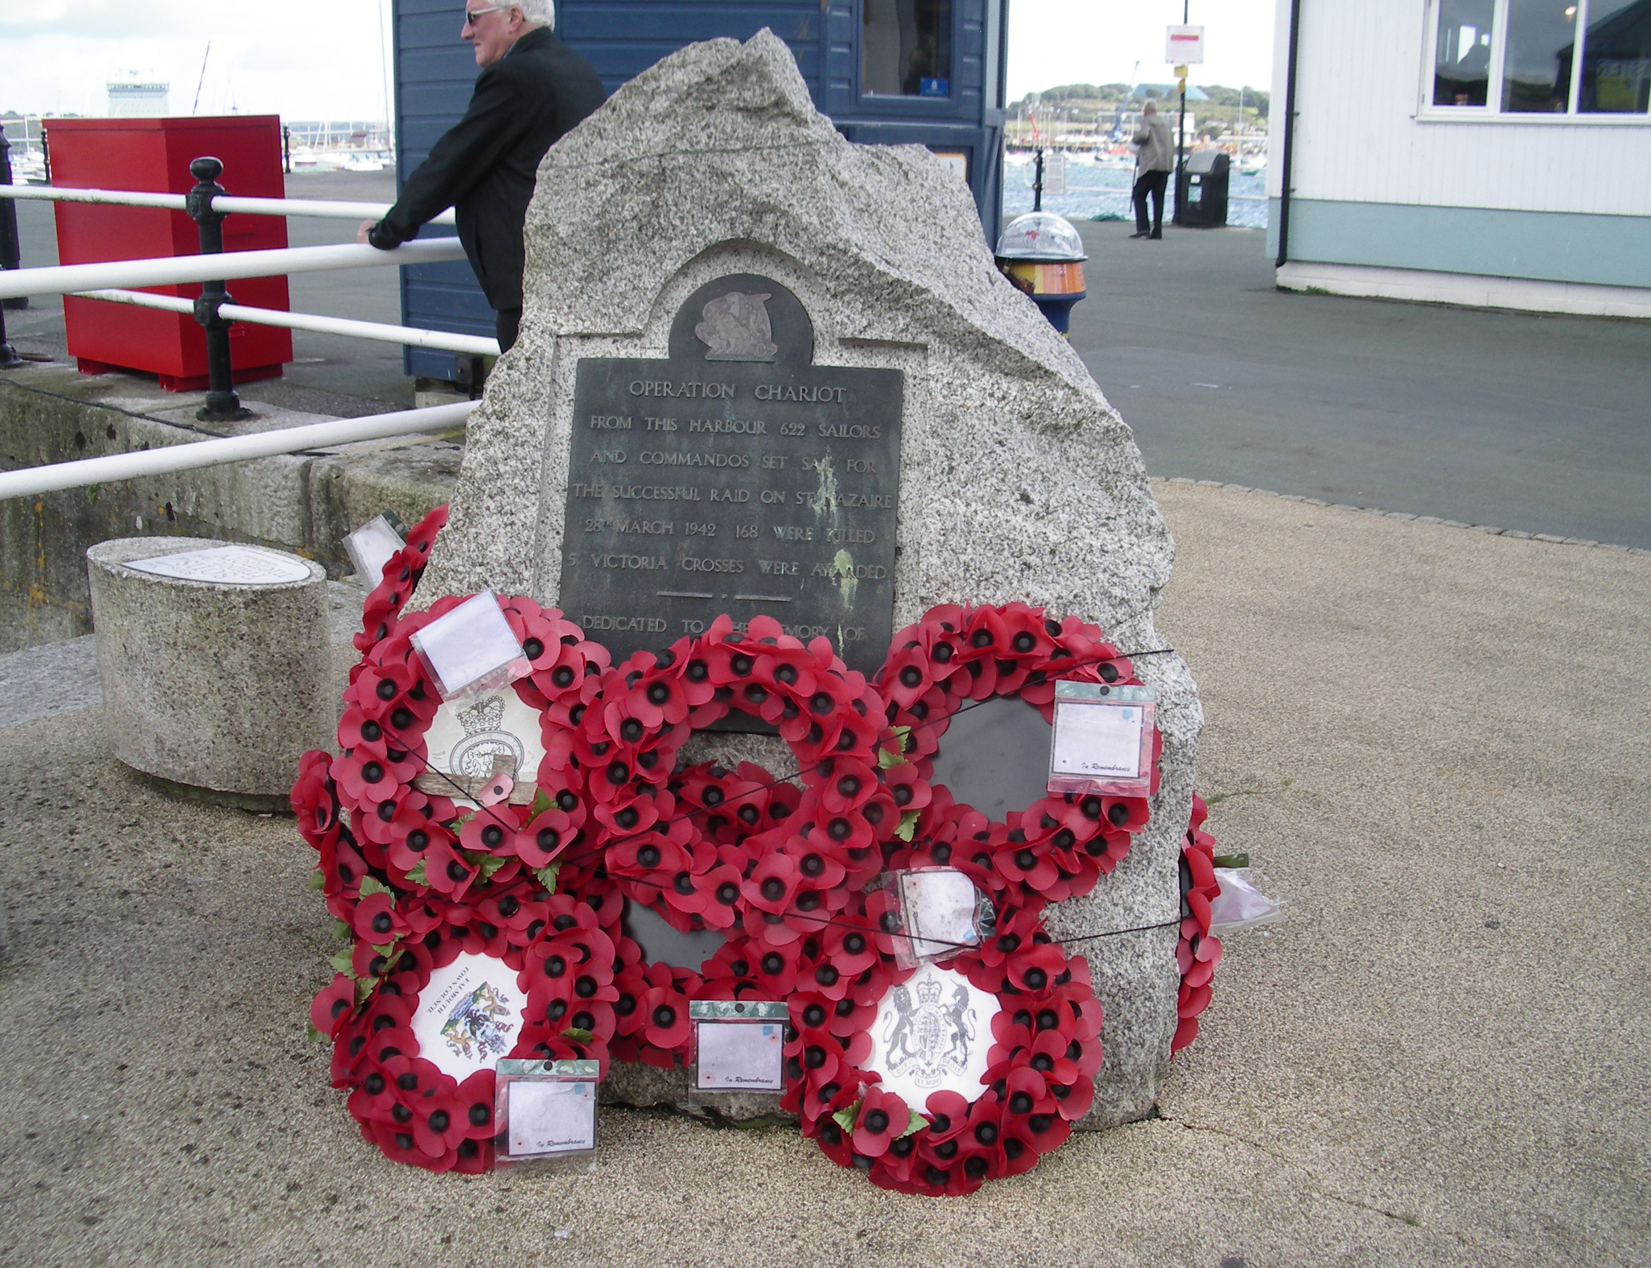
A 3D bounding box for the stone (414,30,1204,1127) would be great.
[{"bbox_3d":[-0.040,-0.105,2.632,1.270,1.580,0.600,1,17,3],"label":"stone"}]

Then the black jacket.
[{"bbox_3d":[-0.860,-1.137,4.253,0.580,0.700,0.480,9,19,27],"label":"black jacket"}]

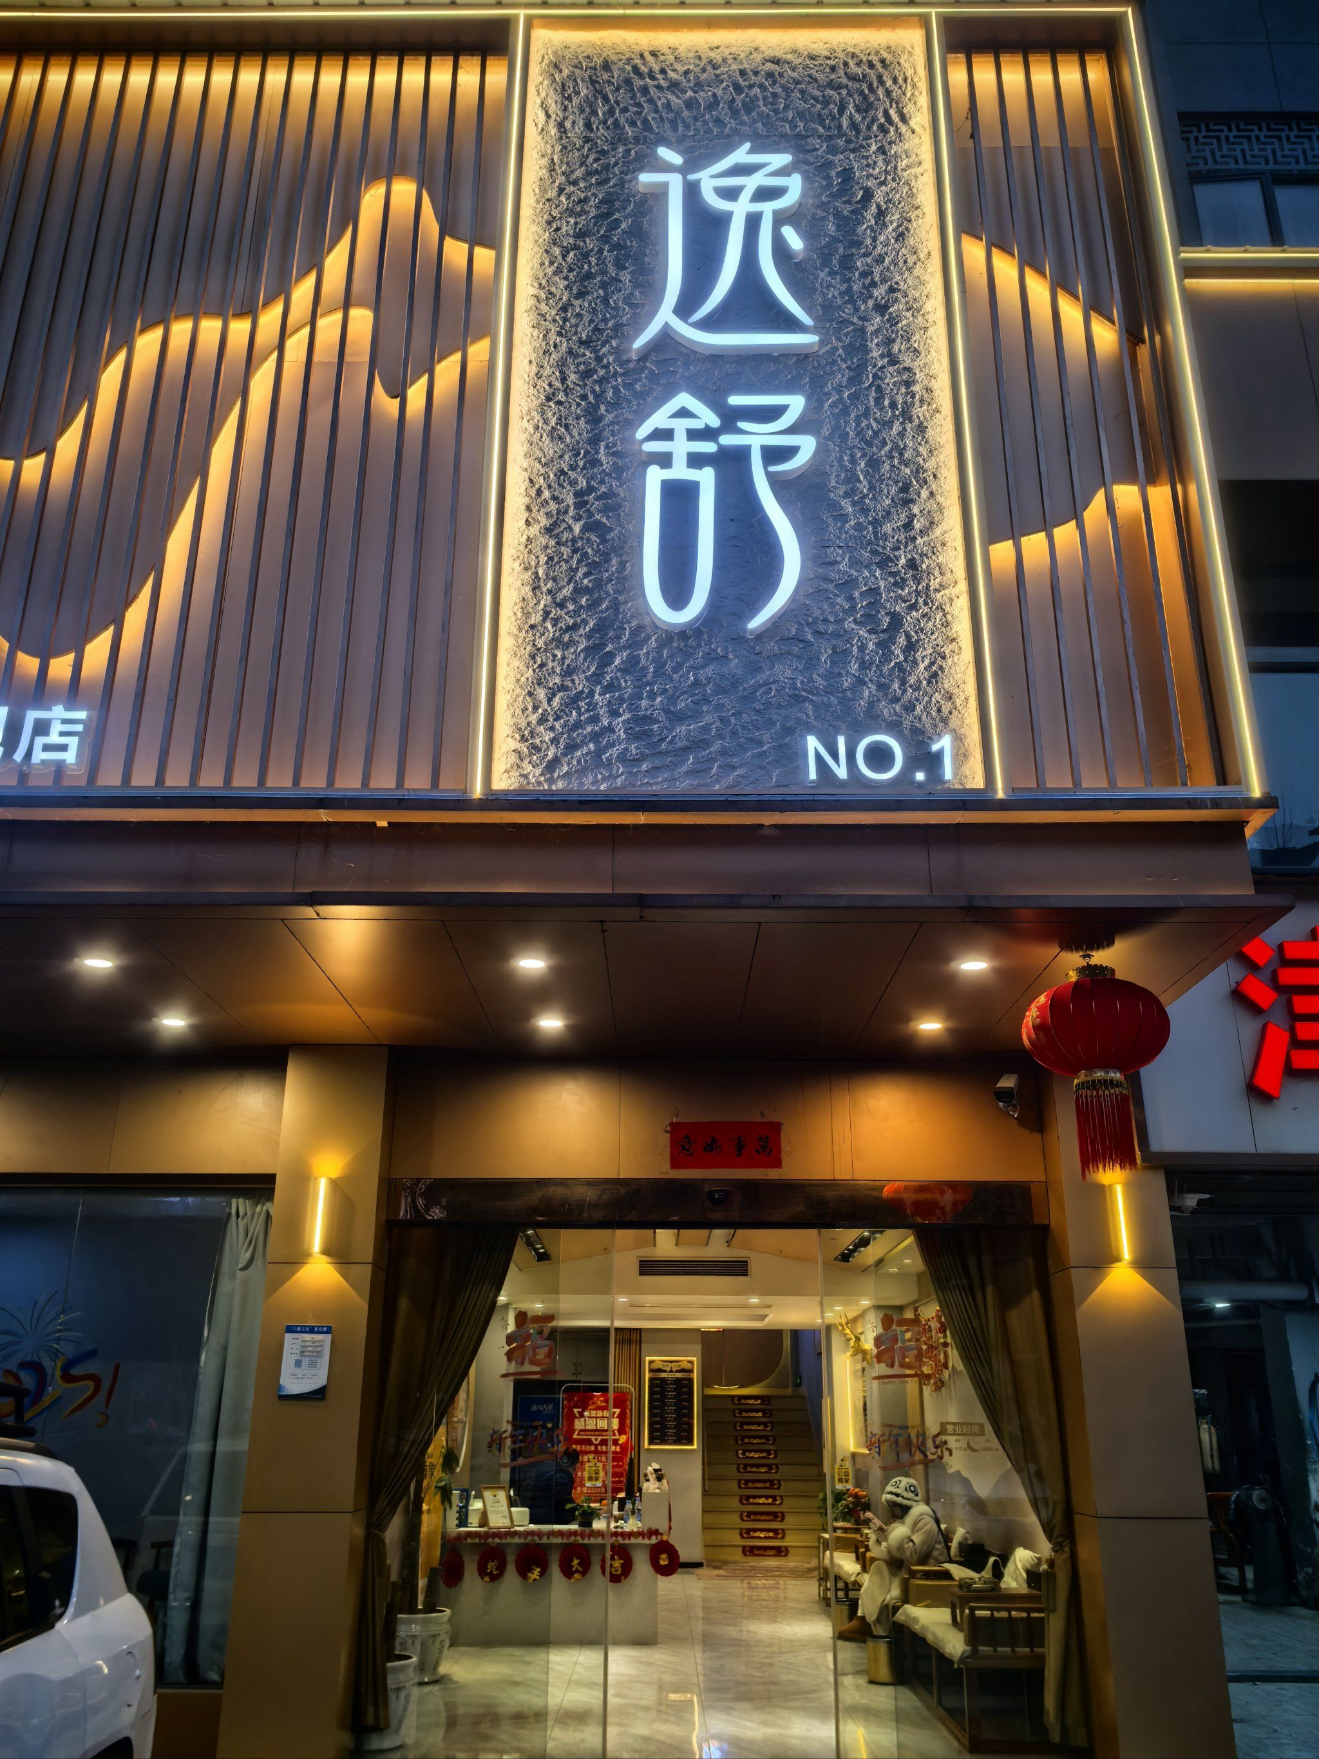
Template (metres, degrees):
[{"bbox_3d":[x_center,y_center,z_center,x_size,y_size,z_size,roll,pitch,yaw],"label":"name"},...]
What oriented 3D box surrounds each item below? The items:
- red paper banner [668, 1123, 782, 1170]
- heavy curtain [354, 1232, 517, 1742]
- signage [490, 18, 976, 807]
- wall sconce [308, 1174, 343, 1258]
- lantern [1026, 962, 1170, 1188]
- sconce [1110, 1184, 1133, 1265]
[{"bbox_3d":[0.351,1.403,7.221,0.579,0.242,0.010,0,-20,0],"label":"red paper banner"},{"bbox_3d":[-1.118,2.912,6.921,0.709,2.389,0.180,0,-20,0],"label":"heavy curtain"},{"bbox_3d":[0.320,-2.207,5.912,1.882,4.005,0.130,0,-20,0],"label":"signage"},{"bbox_3d":[-1.682,1.667,6.807,0.110,0.390,0.085,0,-20,0],"label":"wall sconce"},{"bbox_3d":[1.758,0.776,5.468,0.598,0.844,0.598,0,-20,0],"label":"lantern"},{"bbox_3d":[2.285,1.696,6.790,0.110,0.382,0.085,0,-20,0],"label":"sconce"}]

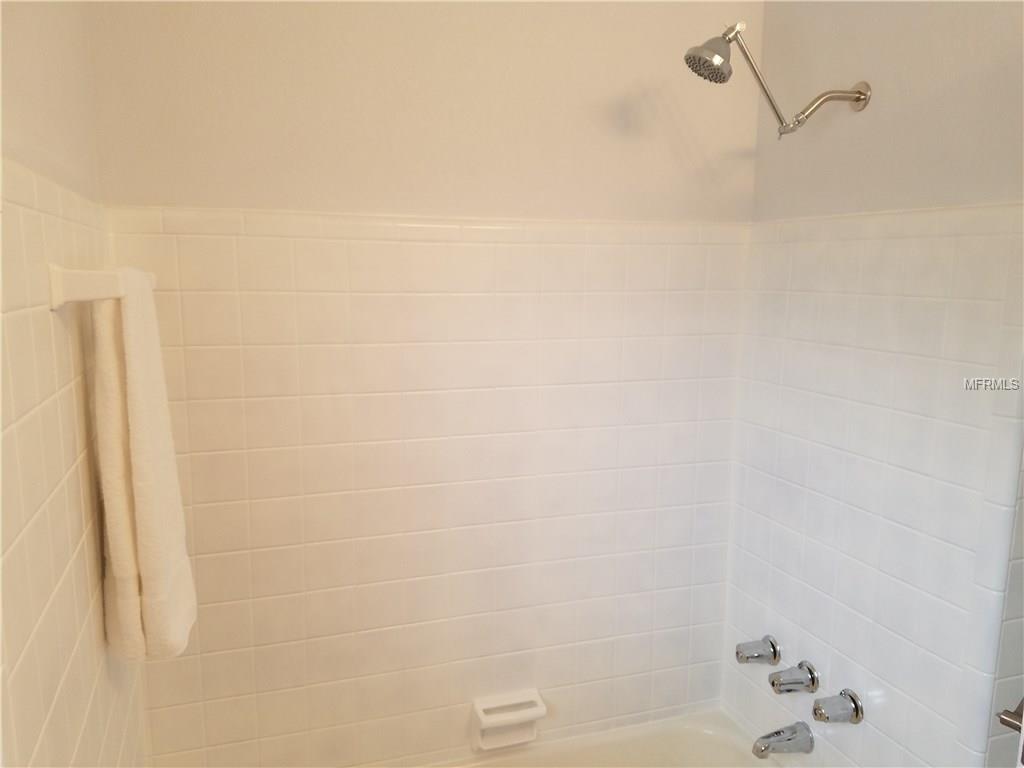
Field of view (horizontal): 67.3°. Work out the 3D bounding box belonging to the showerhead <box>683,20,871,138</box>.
[{"bbox_3d":[0.524,-0.586,1.498,0.426,0.213,0.109,-2,8,-18],"label":"showerhead"}]

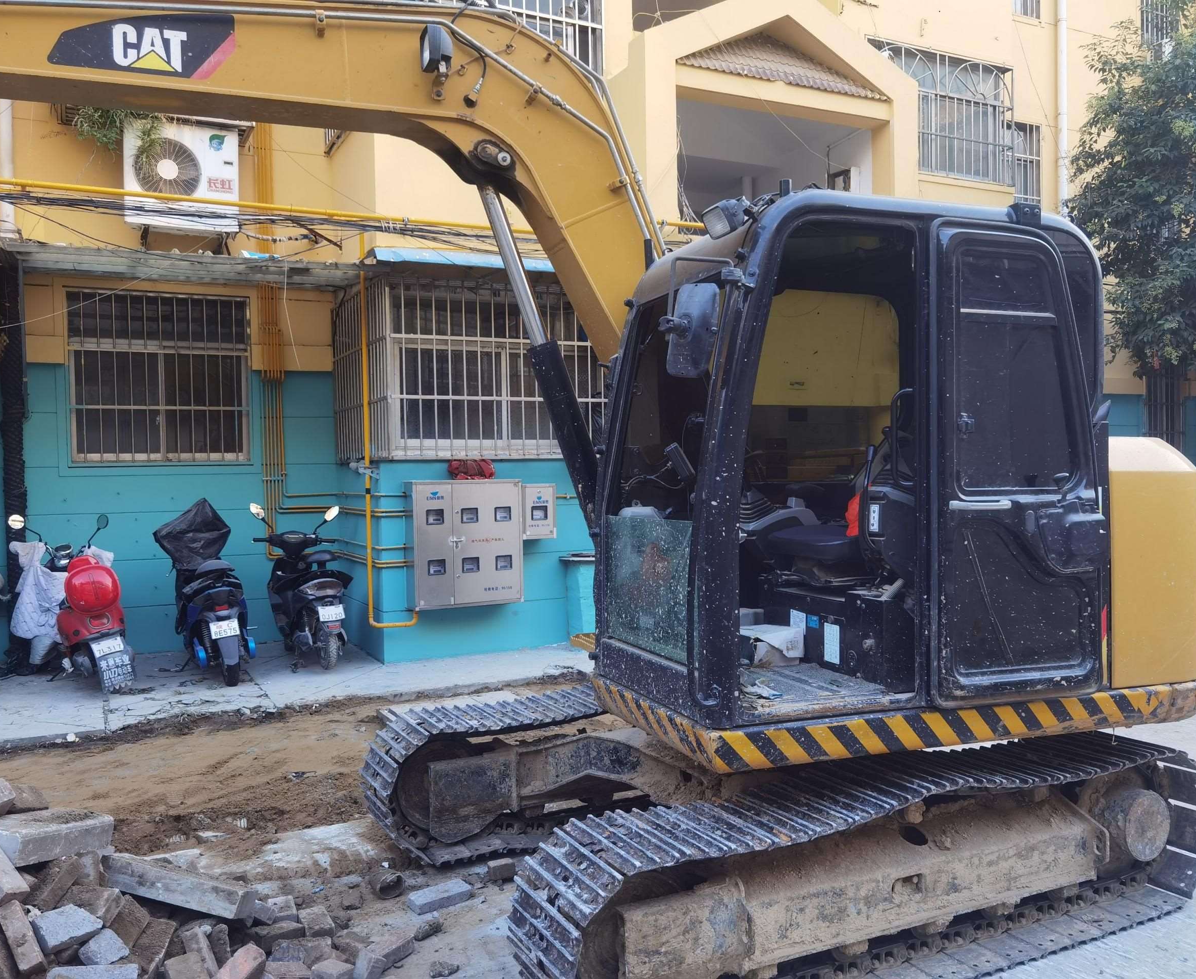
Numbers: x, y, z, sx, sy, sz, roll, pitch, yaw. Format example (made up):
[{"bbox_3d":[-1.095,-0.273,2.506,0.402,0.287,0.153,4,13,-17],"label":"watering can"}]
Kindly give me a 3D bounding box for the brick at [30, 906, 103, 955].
[{"bbox_3d":[-1.622,1.345,3.100,0.142,0.050,0.158,14,18,37],"label":"brick"}]

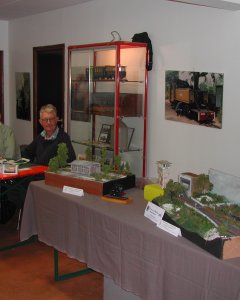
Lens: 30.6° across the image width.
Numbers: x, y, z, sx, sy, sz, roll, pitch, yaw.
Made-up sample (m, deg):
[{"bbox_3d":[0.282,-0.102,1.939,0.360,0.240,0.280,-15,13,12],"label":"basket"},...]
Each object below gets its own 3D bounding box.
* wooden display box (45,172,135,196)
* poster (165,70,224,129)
[{"bbox_3d":[-0.255,0.253,3.764,0.649,0.105,0.427,8,12,37],"label":"wooden display box"},{"bbox_3d":[0.668,-0.481,4.070,0.020,0.485,0.745,-6,12,-36],"label":"poster"}]

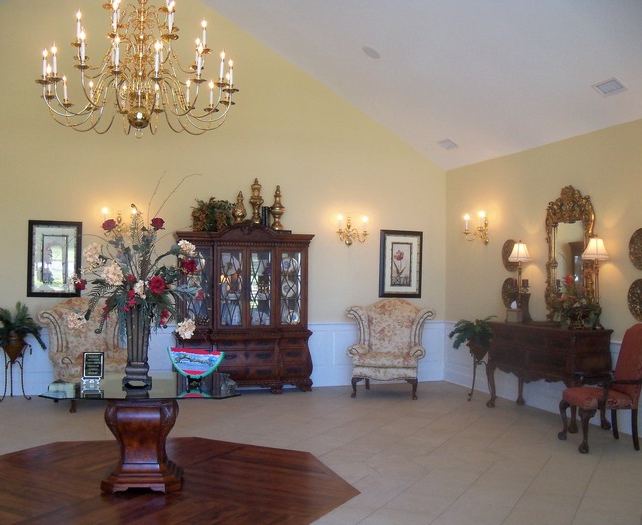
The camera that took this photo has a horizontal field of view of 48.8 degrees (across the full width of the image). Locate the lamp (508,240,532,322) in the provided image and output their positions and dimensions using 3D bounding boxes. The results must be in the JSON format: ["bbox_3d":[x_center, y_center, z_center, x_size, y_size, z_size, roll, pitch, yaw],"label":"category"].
[{"bbox_3d":[2.233,0.218,7.941,0.261,0.919,0.261,1,-2,-18],"label":"lamp"}]

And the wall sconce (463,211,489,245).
[{"bbox_3d":[2.011,-0.422,8.991,0.202,0.431,0.436,1,-2,-18],"label":"wall sconce"}]

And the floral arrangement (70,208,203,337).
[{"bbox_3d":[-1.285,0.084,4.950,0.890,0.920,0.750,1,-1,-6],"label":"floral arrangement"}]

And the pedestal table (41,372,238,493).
[{"bbox_3d":[-1.200,1.207,5.020,1.280,0.686,1.230,1,-1,-6],"label":"pedestal table"}]

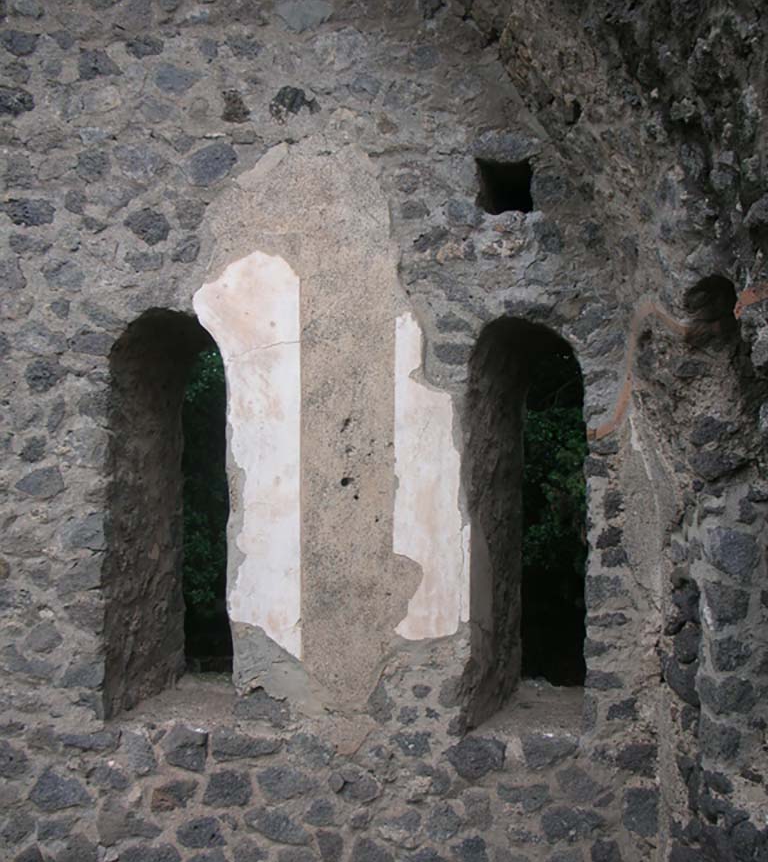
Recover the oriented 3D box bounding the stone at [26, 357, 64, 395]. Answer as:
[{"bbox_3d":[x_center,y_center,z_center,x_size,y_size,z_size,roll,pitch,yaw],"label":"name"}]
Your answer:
[{"bbox_3d":[-1.228,-0.198,3.756,0.134,0.134,0.096,0,-4,0],"label":"stone"}]

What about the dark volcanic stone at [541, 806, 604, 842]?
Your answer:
[{"bbox_3d":[0.620,1.297,3.452,0.201,0.117,0.100,0,-3,0],"label":"dark volcanic stone"}]

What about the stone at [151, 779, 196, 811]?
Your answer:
[{"bbox_3d":[-0.691,1.208,3.457,0.155,0.101,0.100,0,-3,0],"label":"stone"}]

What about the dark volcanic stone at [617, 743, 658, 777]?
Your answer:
[{"bbox_3d":[0.858,1.116,3.517,0.135,0.106,0.090,0,-3,0],"label":"dark volcanic stone"}]

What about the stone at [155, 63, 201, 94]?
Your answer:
[{"bbox_3d":[-0.698,-1.193,3.546,0.158,0.104,0.090,0,-4,3],"label":"stone"}]

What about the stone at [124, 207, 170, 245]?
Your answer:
[{"bbox_3d":[-0.868,-0.751,3.802,0.164,0.135,0.107,0,-4,0],"label":"stone"}]

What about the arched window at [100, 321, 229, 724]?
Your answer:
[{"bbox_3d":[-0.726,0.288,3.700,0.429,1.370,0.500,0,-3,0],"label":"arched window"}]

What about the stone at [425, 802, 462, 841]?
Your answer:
[{"bbox_3d":[0.202,1.324,3.510,0.128,0.132,0.098,0,-3,0],"label":"stone"}]

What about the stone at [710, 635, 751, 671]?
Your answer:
[{"bbox_3d":[1.116,0.717,3.334,0.129,0.113,0.086,-1,-5,20],"label":"stone"}]

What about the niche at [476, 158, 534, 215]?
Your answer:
[{"bbox_3d":[0.408,-0.803,3.538,0.191,0.195,0.220,0,-4,3],"label":"niche"}]

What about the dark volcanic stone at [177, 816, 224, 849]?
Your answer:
[{"bbox_3d":[-0.713,1.559,4.020,0.179,0.128,0.115,0,-2,0],"label":"dark volcanic stone"}]

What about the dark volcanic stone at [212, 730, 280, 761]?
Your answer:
[{"bbox_3d":[-0.444,1.024,3.405,0.223,0.102,0.110,0,-4,3],"label":"dark volcanic stone"}]

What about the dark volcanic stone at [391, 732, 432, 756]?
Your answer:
[{"bbox_3d":[0.093,1.064,3.514,0.128,0.087,0.080,0,-3,0],"label":"dark volcanic stone"}]

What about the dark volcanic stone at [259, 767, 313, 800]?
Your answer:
[{"bbox_3d":[-0.313,1.139,3.387,0.182,0.108,0.100,0,-4,3],"label":"dark volcanic stone"}]

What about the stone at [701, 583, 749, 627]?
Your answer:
[{"bbox_3d":[1.208,0.614,3.662,0.156,0.158,0.118,-1,-3,20],"label":"stone"}]

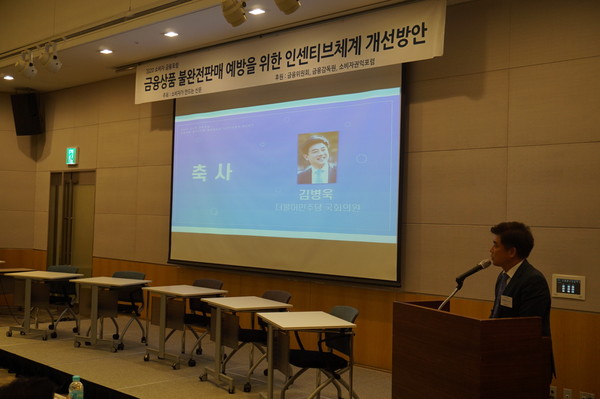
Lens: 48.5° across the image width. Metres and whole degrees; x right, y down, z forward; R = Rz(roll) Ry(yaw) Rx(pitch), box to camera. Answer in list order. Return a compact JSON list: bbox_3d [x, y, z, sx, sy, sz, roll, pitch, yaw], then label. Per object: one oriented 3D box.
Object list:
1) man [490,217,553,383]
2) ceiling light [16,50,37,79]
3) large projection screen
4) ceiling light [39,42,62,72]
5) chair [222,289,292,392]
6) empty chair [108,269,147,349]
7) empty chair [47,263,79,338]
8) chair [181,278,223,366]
[{"bbox_3d":[1.301,0.987,3.929,0.380,1.720,0.500,2,-1,-14],"label":"man"},{"bbox_3d":[-3.461,-1.702,8.399,0.260,0.330,0.240,2,-2,-39],"label":"ceiling light"},{"bbox_3d":[-0.350,-0.378,7.533,3.520,2.394,0.050,0,-2,41],"label":"large projection screen"},{"bbox_3d":[-2.994,-1.704,7.993,0.260,0.330,0.240,2,-2,-39],"label":"ceiling light"},{"bbox_3d":[-0.370,1.249,5.995,0.540,0.815,0.560,2,-2,-32],"label":"chair"},{"bbox_3d":[-2.078,1.252,7.644,0.560,0.815,0.540,1,-2,24],"label":"empty chair"},{"bbox_3d":[-3.037,1.244,8.186,0.560,0.815,0.540,1,-1,23],"label":"empty chair"},{"bbox_3d":[-1.085,1.256,6.933,0.560,0.815,0.540,0,-2,43],"label":"chair"}]

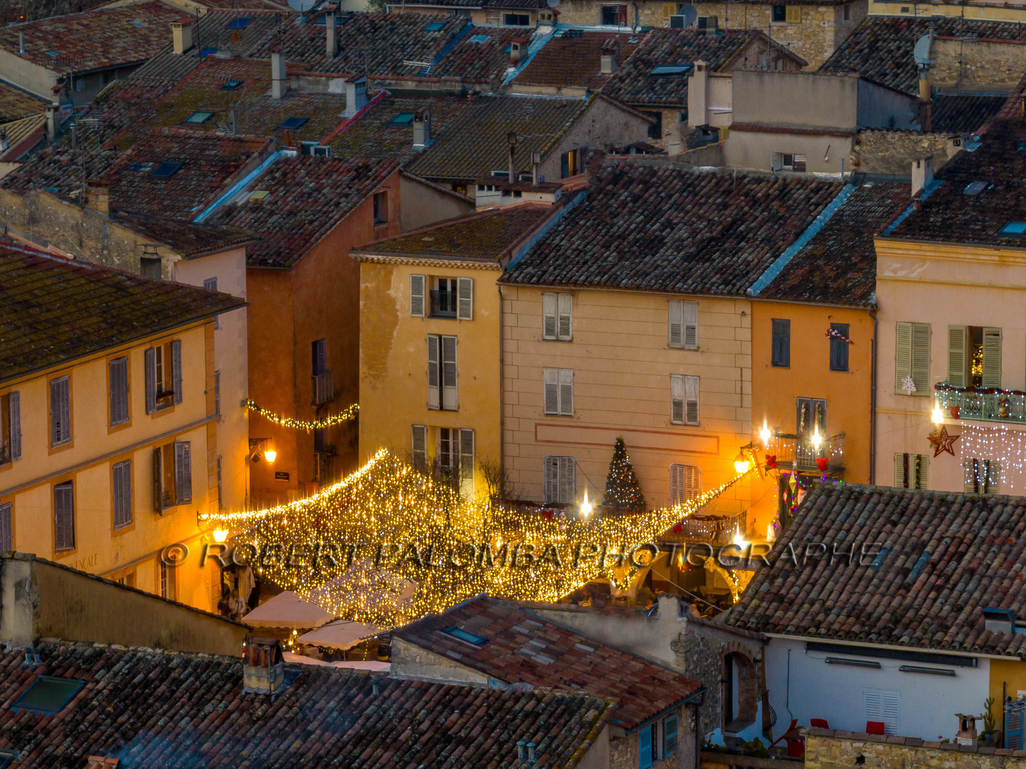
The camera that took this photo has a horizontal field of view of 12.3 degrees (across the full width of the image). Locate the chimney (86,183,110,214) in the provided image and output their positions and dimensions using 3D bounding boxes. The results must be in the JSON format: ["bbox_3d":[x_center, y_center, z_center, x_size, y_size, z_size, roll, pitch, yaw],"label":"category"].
[{"bbox_3d":[-13.035,-5.856,150.000,0.683,0.946,0.360,4,11,23],"label":"chimney"}]

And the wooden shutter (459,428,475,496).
[{"bbox_3d":[-1.445,2.499,150.223,0.500,2.217,0.050,4,11,24],"label":"wooden shutter"}]

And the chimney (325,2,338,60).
[{"bbox_3d":[-7.577,-14.707,199.000,0.348,2.265,0.520,4,11,23],"label":"chimney"}]

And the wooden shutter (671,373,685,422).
[{"bbox_3d":[5.239,0.471,151.498,0.467,1.593,0.050,4,11,22],"label":"wooden shutter"}]

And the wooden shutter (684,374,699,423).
[{"bbox_3d":[5.520,0.481,146.816,0.464,1.542,0.050,4,11,23],"label":"wooden shutter"}]

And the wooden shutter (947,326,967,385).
[{"bbox_3d":[13.220,-0.579,142.042,0.565,2.391,0.050,5,12,24],"label":"wooden shutter"}]

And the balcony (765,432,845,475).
[{"bbox_3d":[8.892,2.080,145.015,2.208,0.958,0.950,5,12,27],"label":"balcony"}]

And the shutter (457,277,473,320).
[{"bbox_3d":[-1.532,-2.756,153.715,0.559,1.384,0.050,3,11,19],"label":"shutter"}]

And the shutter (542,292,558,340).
[{"bbox_3d":[1.164,-2.123,148.212,0.473,1.466,0.050,4,11,23],"label":"shutter"}]

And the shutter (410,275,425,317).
[{"bbox_3d":[-2.958,-2.739,148.050,0.487,1.318,0.050,4,12,22],"label":"shutter"}]

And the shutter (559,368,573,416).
[{"bbox_3d":[1.632,0.246,146.832,0.471,1.484,0.050,4,12,20],"label":"shutter"}]

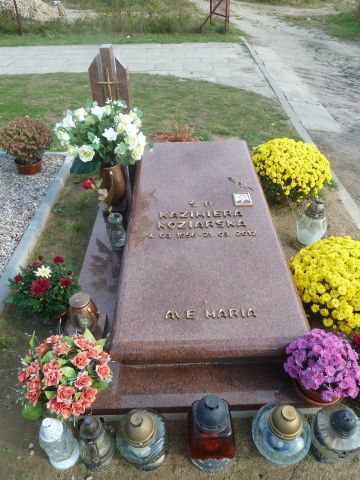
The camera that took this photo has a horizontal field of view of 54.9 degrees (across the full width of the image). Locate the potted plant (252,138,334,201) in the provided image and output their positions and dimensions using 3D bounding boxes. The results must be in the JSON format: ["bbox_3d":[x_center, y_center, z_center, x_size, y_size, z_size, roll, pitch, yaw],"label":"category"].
[{"bbox_3d":[0.709,-0.446,2.215,0.482,0.372,0.470,-1,41,0],"label":"potted plant"}]

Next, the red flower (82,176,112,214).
[{"bbox_3d":[-0.389,-0.202,1.654,0.134,0.226,0.098,-1,41,0],"label":"red flower"}]

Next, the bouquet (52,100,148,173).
[{"bbox_3d":[-0.424,-0.536,1.849,0.488,0.378,0.451,-1,41,0],"label":"bouquet"}]

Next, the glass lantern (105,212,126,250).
[{"bbox_3d":[-0.323,-0.046,1.770,0.082,0.201,0.082,-1,41,0],"label":"glass lantern"}]

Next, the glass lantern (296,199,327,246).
[{"bbox_3d":[0.727,-0.099,1.894,0.144,0.268,0.144,-1,41,0],"label":"glass lantern"}]

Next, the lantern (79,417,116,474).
[{"bbox_3d":[-0.258,0.623,1.082,0.104,0.287,0.104,-1,41,0],"label":"lantern"}]

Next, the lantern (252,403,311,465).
[{"bbox_3d":[0.344,0.607,1.134,0.192,0.217,0.192,-1,41,0],"label":"lantern"}]

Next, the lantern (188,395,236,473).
[{"bbox_3d":[0.097,0.584,1.068,0.146,0.348,0.146,-1,41,0],"label":"lantern"}]

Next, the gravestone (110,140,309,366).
[{"bbox_3d":[0.105,-0.106,1.829,0.700,0.171,1.598,-1,41,0],"label":"gravestone"}]

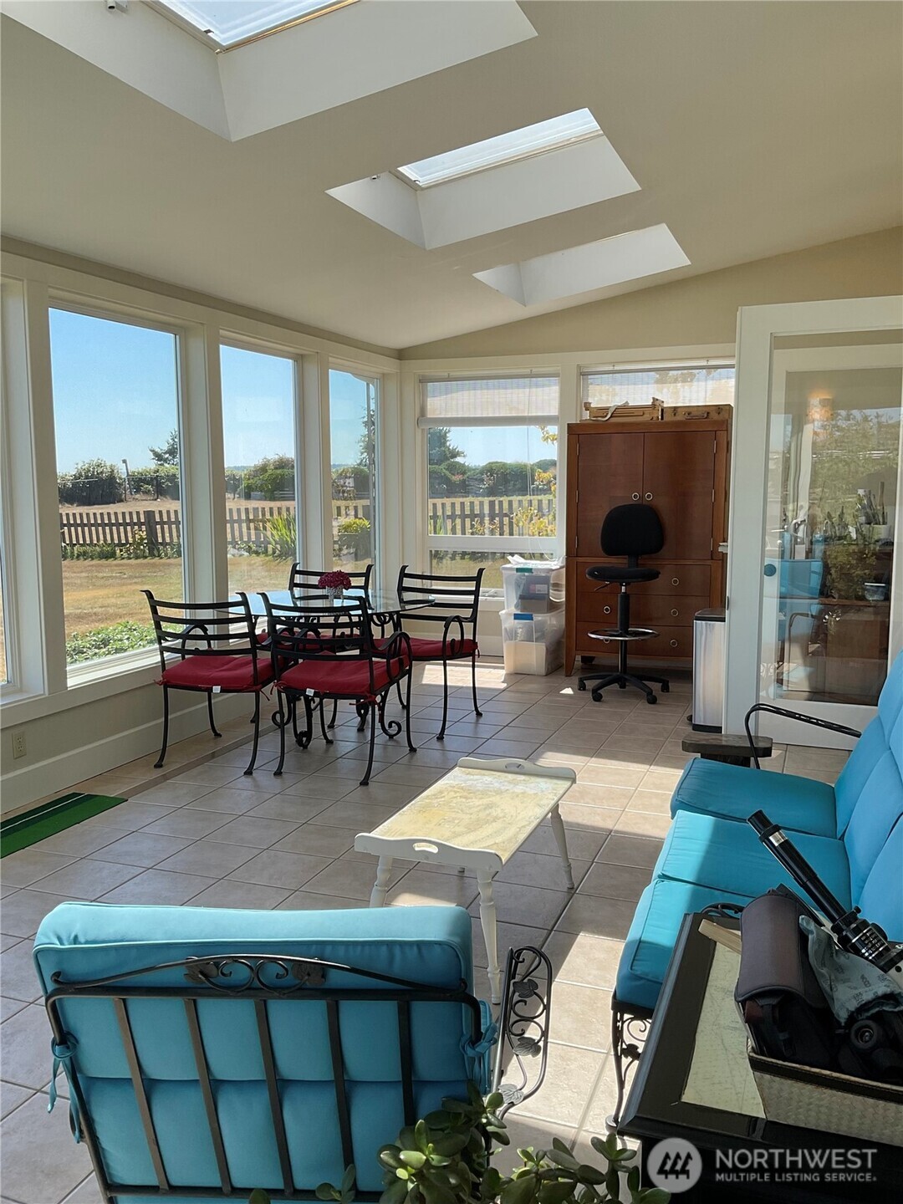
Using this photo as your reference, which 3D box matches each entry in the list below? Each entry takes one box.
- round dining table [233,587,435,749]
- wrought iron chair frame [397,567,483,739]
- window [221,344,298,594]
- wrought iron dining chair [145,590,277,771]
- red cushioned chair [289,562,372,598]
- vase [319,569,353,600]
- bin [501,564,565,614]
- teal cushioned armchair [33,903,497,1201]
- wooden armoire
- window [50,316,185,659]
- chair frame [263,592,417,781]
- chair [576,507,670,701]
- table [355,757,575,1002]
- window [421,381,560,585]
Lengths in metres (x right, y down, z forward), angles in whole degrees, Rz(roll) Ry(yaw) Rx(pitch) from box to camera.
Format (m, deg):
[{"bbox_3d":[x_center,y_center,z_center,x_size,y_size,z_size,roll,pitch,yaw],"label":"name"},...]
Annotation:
[{"bbox_3d":[-0.698,0.369,5.649,1.250,0.745,1.250,0,7,0],"label":"round dining table"},{"bbox_3d":[-0.167,0.263,5.877,0.543,0.885,0.712,2,7,20],"label":"wrought iron chair frame"},{"bbox_3d":[-1.214,-0.722,6.429,0.100,1.760,1.060,2,7,20],"label":"window"},{"bbox_3d":[-1.161,0.356,5.174,0.550,0.890,0.700,2,7,15],"label":"wrought iron dining chair"},{"bbox_3d":[-0.842,0.235,6.162,0.550,0.890,0.710,2,7,16],"label":"red cushioned chair"},{"bbox_3d":[-0.668,-0.096,5.683,0.185,0.175,0.185,2,7,20],"label":"vase"},{"bbox_3d":[0.641,-0.121,7.521,0.384,0.341,0.606,2,7,20],"label":"bin"},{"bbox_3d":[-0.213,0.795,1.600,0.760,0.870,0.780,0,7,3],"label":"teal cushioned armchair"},{"bbox_3d":[1.434,-0.382,7.266,1.093,1.819,0.578,2,7,20],"label":"wooden armoire"},{"bbox_3d":[-1.674,-0.569,5.180,0.100,1.760,1.120,2,7,20],"label":"window"},{"bbox_3d":[-0.542,0.370,5.014,0.543,0.885,0.740,2,7,20],"label":"chair frame"},{"bbox_3d":[1.132,-0.009,6.584,0.606,1.244,0.606,3,8,26],"label":"chair"},{"bbox_3d":[0.076,0.816,3.157,0.440,0.440,0.867,2,7,20],"label":"table"},{"bbox_3d":[0.298,-0.942,8.000,1.149,1.678,0.099,2,7,20],"label":"window"}]

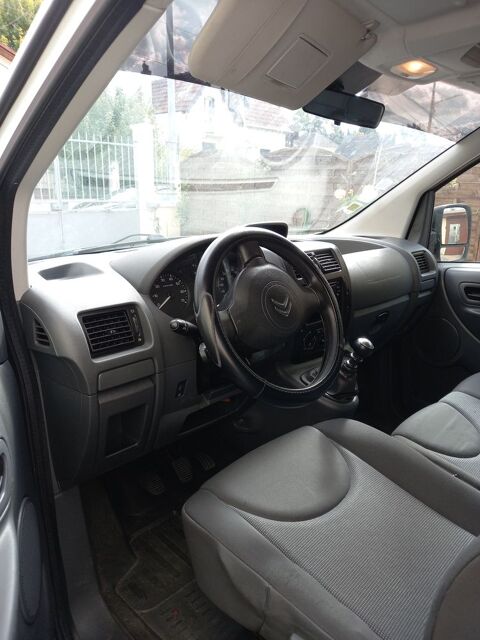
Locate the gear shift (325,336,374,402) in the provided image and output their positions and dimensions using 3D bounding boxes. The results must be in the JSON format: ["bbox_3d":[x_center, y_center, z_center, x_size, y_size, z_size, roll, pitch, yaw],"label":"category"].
[{"bbox_3d":[0.285,0.127,1.234,0.100,0.200,0.130,-13,32,-42],"label":"gear shift"}]

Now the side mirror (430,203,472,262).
[{"bbox_3d":[0.881,-0.362,1.988,0.200,0.270,0.130,-8,16,-28],"label":"side mirror"}]

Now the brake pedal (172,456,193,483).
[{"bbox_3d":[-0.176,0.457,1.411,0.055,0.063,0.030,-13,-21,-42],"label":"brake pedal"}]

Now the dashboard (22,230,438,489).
[{"bbox_3d":[0.118,-0.036,1.437,1.550,0.480,0.500,-13,19,-42],"label":"dashboard"}]

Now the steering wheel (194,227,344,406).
[{"bbox_3d":[0.058,-0.008,0.974,0.385,0.385,0.110,-13,-10,-42],"label":"steering wheel"}]

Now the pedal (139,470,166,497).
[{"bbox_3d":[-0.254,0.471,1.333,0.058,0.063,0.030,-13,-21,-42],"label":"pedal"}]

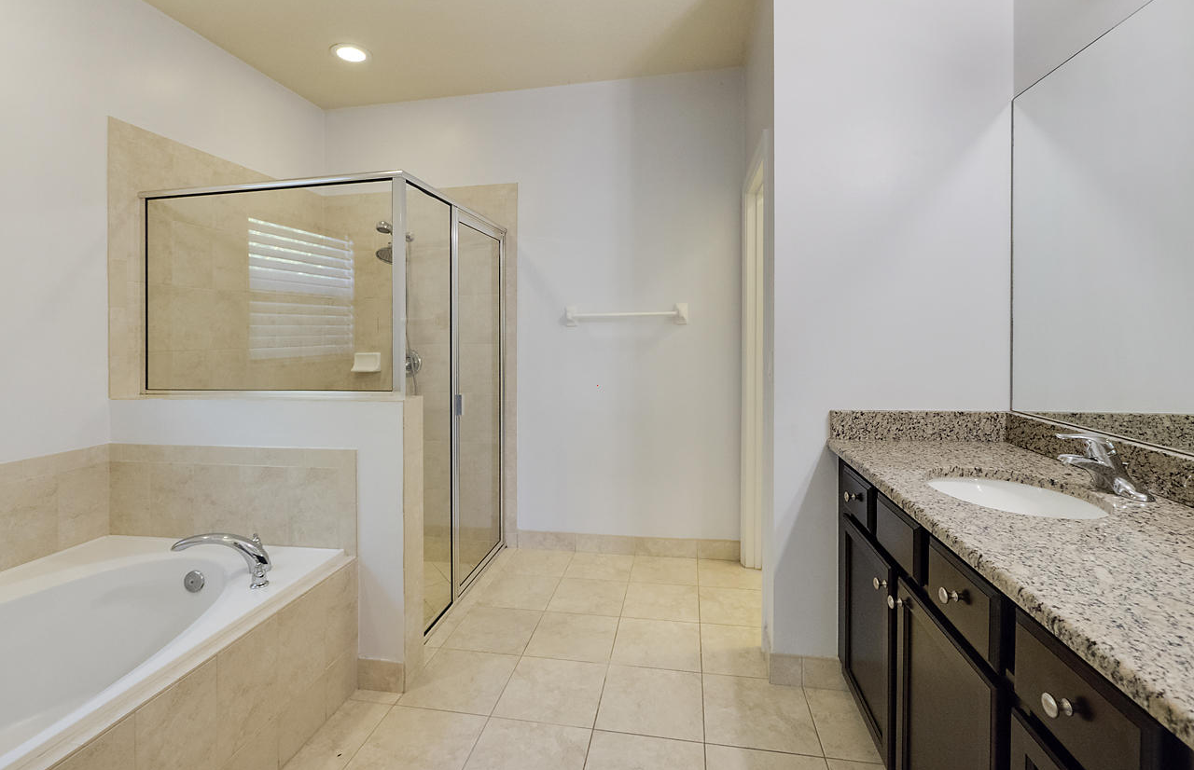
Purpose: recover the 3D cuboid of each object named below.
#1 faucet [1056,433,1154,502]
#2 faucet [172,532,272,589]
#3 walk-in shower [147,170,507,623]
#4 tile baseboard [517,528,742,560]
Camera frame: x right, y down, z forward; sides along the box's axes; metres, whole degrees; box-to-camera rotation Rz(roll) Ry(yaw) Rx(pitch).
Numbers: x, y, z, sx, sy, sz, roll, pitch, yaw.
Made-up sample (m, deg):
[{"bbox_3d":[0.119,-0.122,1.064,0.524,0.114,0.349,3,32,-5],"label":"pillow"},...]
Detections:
[{"bbox_3d":[1.089,0.170,1.048,0.157,0.127,0.157,0,4,10],"label":"faucet"},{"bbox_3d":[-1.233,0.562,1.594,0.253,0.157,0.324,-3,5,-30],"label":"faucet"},{"bbox_3d":[-1.168,0.136,2.390,1.174,1.862,1.215,0,4,10],"label":"walk-in shower"},{"bbox_3d":[0.166,0.948,2.843,1.316,0.116,0.015,0,4,10],"label":"tile baseboard"}]

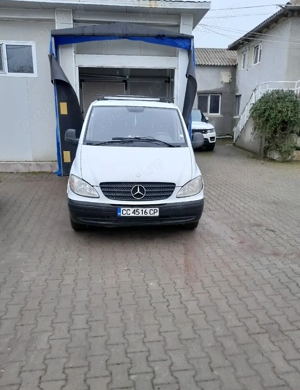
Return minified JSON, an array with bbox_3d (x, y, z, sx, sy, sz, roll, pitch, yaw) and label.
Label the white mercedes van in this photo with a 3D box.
[{"bbox_3d":[-0.313,-0.834,5.943,2.020,1.950,4.900,0,15,-5],"label":"white mercedes van"}]

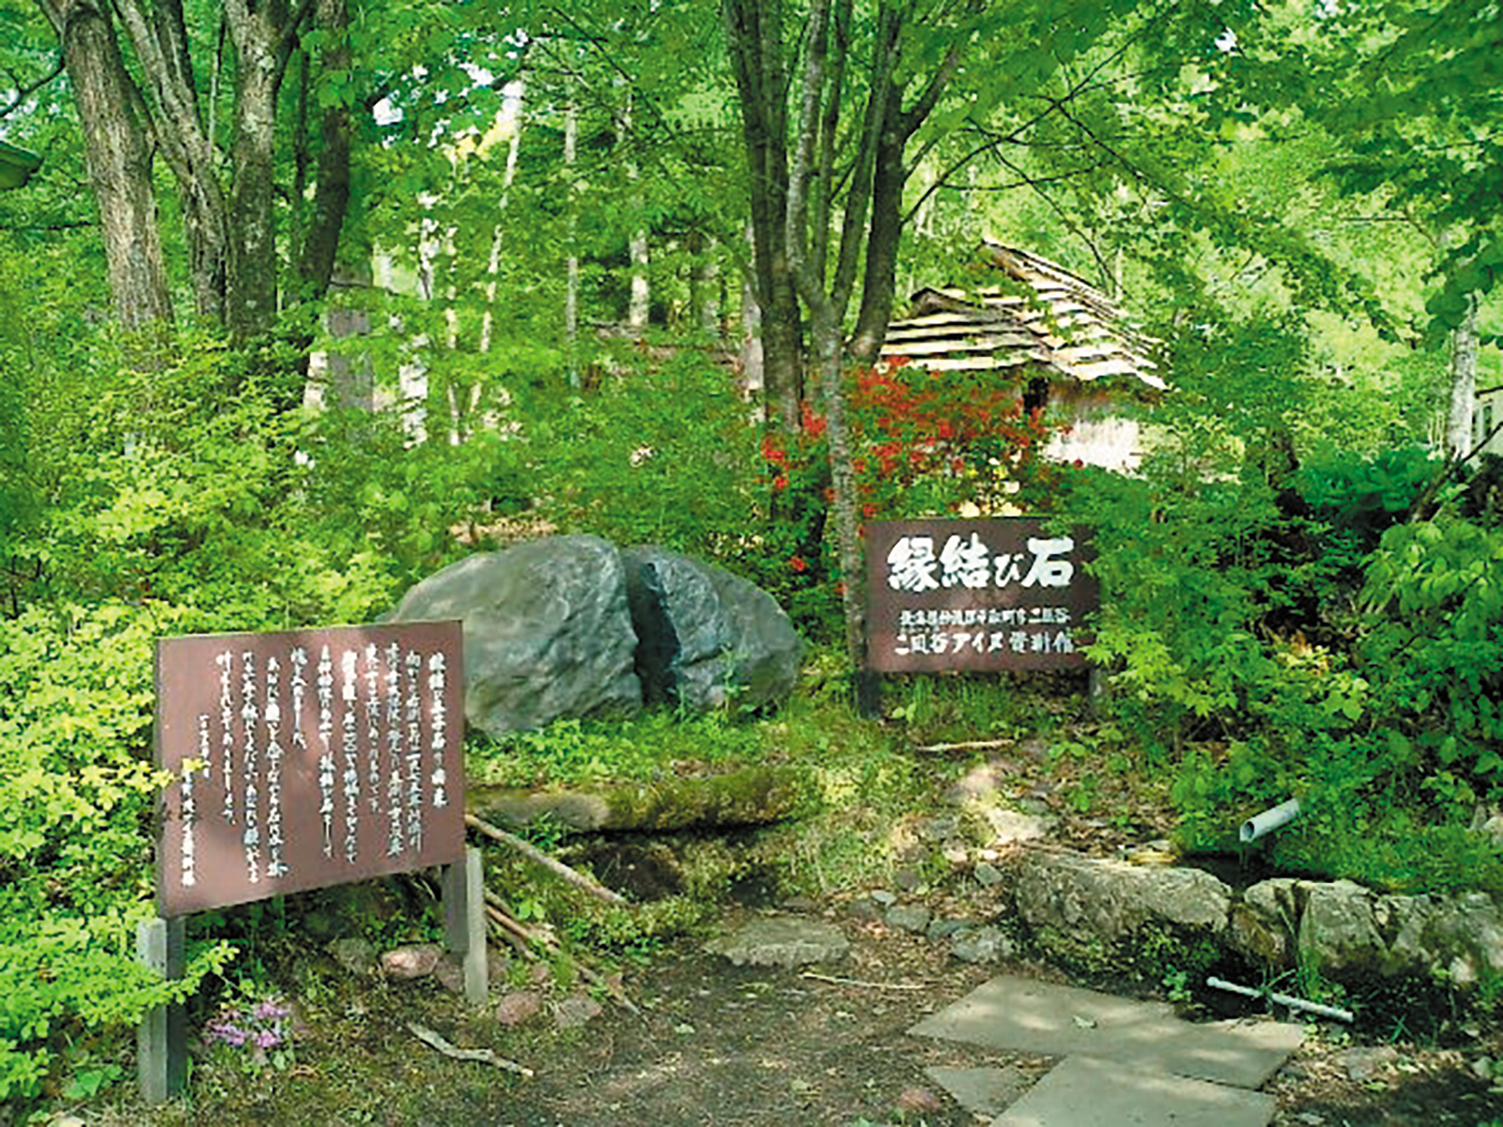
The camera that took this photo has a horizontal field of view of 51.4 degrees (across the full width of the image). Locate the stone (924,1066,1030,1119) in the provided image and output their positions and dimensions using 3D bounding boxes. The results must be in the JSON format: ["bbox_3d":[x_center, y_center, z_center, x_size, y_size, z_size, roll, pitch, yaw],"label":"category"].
[{"bbox_3d":[0.598,1.355,3.959,0.283,0.040,0.337,0,2,0],"label":"stone"}]

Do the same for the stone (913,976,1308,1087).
[{"bbox_3d":[1.011,1.338,4.425,0.956,0.045,0.620,1,3,29],"label":"stone"}]

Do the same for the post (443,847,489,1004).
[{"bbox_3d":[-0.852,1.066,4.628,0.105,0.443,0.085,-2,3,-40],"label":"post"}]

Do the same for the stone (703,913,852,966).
[{"bbox_3d":[0.086,1.257,5.169,0.455,0.065,0.376,0,2,0],"label":"stone"}]

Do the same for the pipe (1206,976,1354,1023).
[{"bbox_3d":[1.571,1.296,4.657,0.027,0.027,0.453,-2,3,-44],"label":"pipe"}]

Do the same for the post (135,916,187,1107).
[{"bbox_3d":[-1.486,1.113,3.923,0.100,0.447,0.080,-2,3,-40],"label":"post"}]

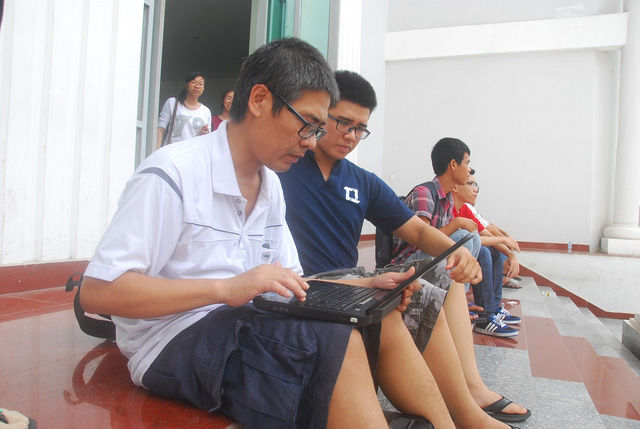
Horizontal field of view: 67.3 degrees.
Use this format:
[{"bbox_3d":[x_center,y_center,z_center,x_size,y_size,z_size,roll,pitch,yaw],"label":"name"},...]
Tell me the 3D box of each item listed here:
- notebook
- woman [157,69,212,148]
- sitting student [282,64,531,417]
[{"bbox_3d":[0.120,0.121,1.077,0.412,0.187,0.335,4,0,18],"label":"notebook"},{"bbox_3d":[-1.180,-0.420,4.120,0.470,1.610,0.310,4,-2,-37],"label":"woman"},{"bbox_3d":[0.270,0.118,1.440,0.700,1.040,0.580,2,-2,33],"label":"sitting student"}]

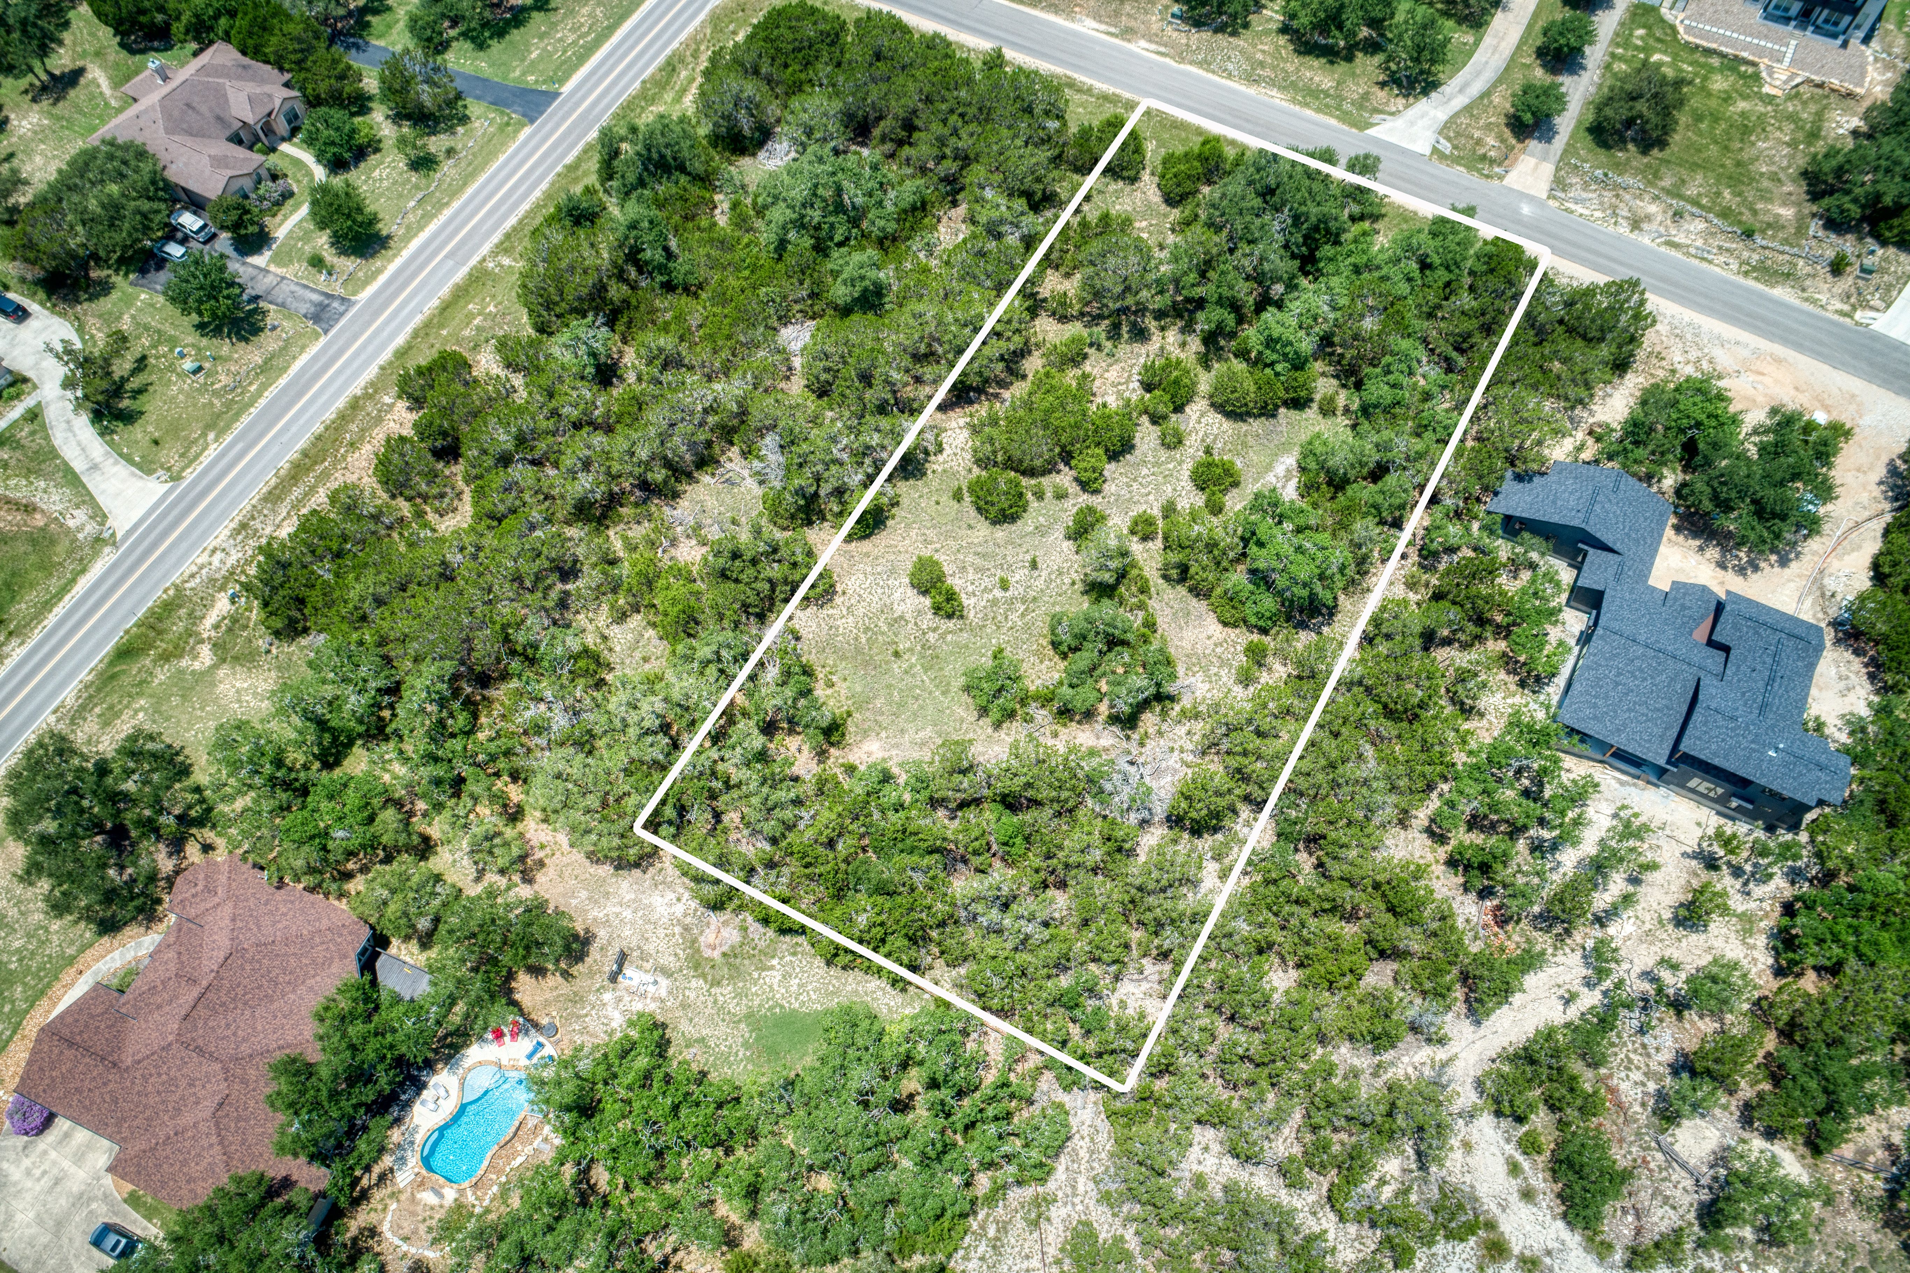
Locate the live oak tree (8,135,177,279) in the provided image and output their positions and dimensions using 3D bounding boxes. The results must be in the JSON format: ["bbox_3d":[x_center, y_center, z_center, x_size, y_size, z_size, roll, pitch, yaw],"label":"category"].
[{"bbox_3d":[-100.270,-49.760,147.880,16.500,11.000,16.500,-2,60,0],"label":"live oak tree"}]

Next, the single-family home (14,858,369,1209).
[{"bbox_3d":[-59.980,32.420,103.864,28.000,7.500,24.000,20,62,11],"label":"single-family home"}]

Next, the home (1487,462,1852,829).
[{"bbox_3d":[64.620,-1.390,117.690,34.590,7.800,28.200,25,63,15],"label":"home"}]

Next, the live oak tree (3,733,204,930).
[{"bbox_3d":[-72.800,16.857,110.160,16.000,8.200,17.500,0,60,0],"label":"live oak tree"}]

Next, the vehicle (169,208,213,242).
[{"bbox_3d":[-84.930,-45.636,141.723,4.950,1.780,1.950,29,64,16],"label":"vehicle"}]

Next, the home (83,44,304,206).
[{"bbox_3d":[-92.860,-65.380,158.130,25.720,6.800,22.370,25,63,15],"label":"home"}]

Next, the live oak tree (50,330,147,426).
[{"bbox_3d":[-86.800,-25.844,129.984,8.200,6.400,9.300,0,60,0],"label":"live oak tree"}]

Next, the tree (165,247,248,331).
[{"bbox_3d":[-83.390,-38.850,141.810,8.250,7.800,8.250,-2,60,0],"label":"tree"}]

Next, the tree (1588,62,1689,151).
[{"bbox_3d":[77.390,-60.160,144.270,10.430,7.800,10.430,-2,60,0],"label":"tree"}]

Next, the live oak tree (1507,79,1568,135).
[{"bbox_3d":[67.600,-61.469,147.471,5.600,5.600,6.000,0,60,0],"label":"live oak tree"}]

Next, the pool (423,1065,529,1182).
[{"bbox_3d":[-42.680,43.450,114.320,6.900,1.500,10.900,24,63,15],"label":"pool"}]

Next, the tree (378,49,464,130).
[{"bbox_3d":[-64.430,-66.120,153.630,9.640,8.200,9.640,-2,60,0],"label":"tree"}]

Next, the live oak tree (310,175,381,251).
[{"bbox_3d":[-70.030,-48.760,146.150,7.430,7.800,7.430,-2,60,0],"label":"live oak tree"}]

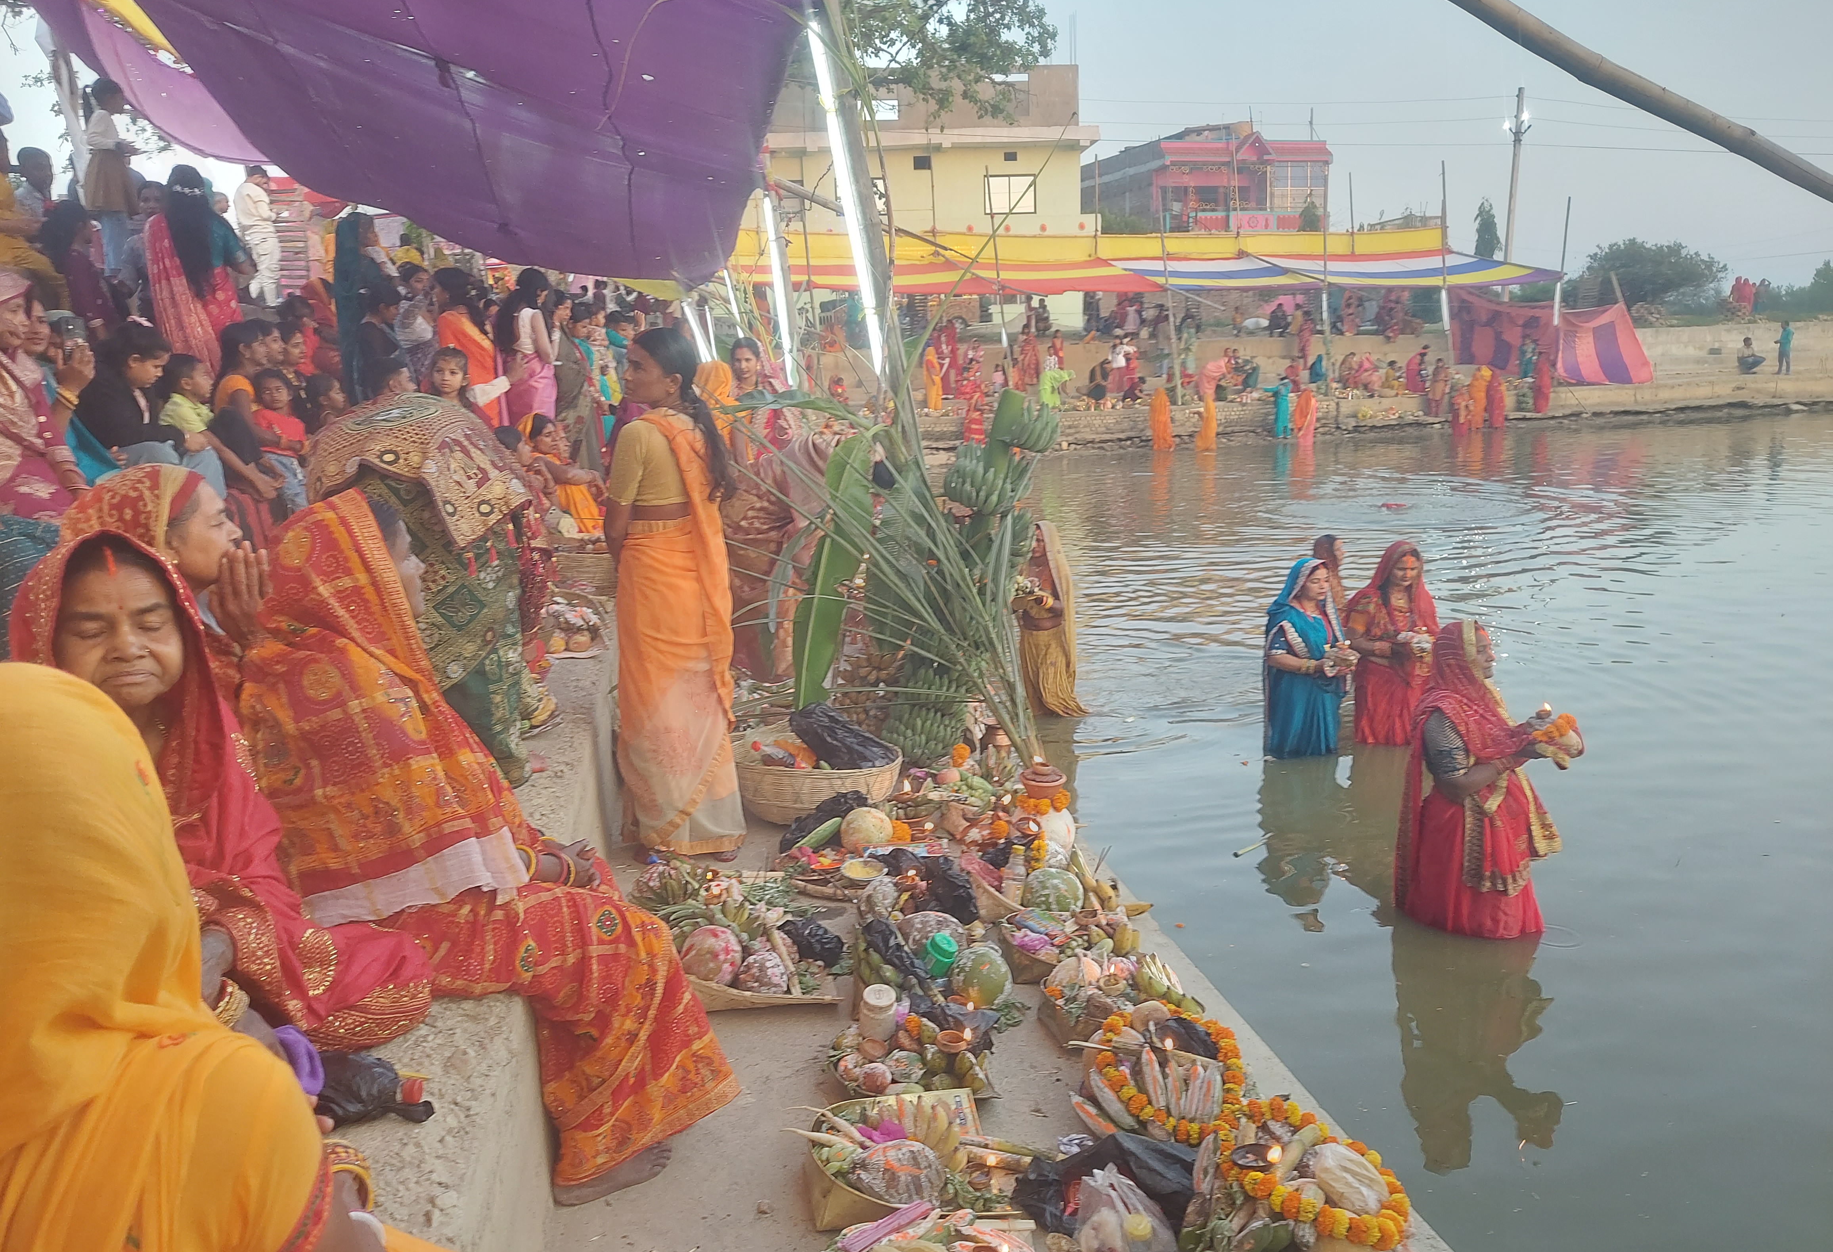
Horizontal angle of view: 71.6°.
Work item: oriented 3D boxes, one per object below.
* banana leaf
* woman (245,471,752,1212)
[{"bbox_3d":[-0.281,-0.191,4.254,0.200,0.950,0.140,9,12,-2],"label":"banana leaf"},{"bbox_3d":[-0.718,0.365,2.272,0.700,1.190,0.500,-2,12,-10],"label":"woman"}]

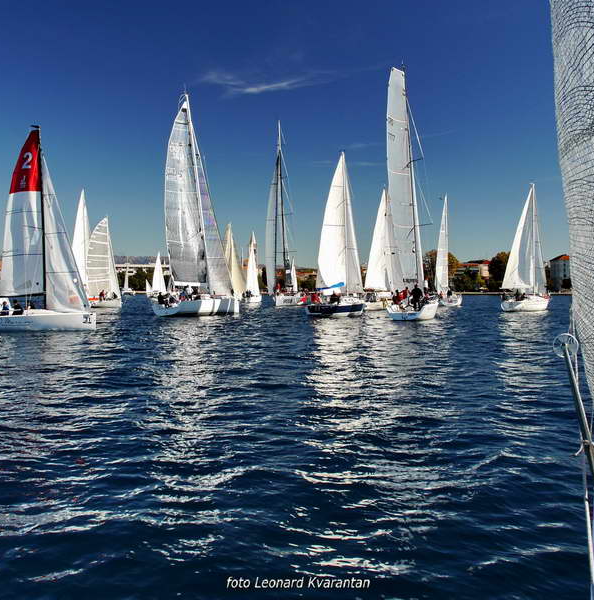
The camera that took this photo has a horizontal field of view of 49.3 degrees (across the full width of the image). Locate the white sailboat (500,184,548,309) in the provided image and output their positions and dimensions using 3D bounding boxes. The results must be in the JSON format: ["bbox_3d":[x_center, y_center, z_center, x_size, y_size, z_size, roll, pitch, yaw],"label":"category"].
[{"bbox_3d":[22.577,-5.051,61.920,3.260,12.100,9.000,1,1,45],"label":"white sailboat"}]

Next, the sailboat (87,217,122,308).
[{"bbox_3d":[-21.017,-4.229,71.936,2.620,10.100,7.200,0,1,20],"label":"sailboat"}]

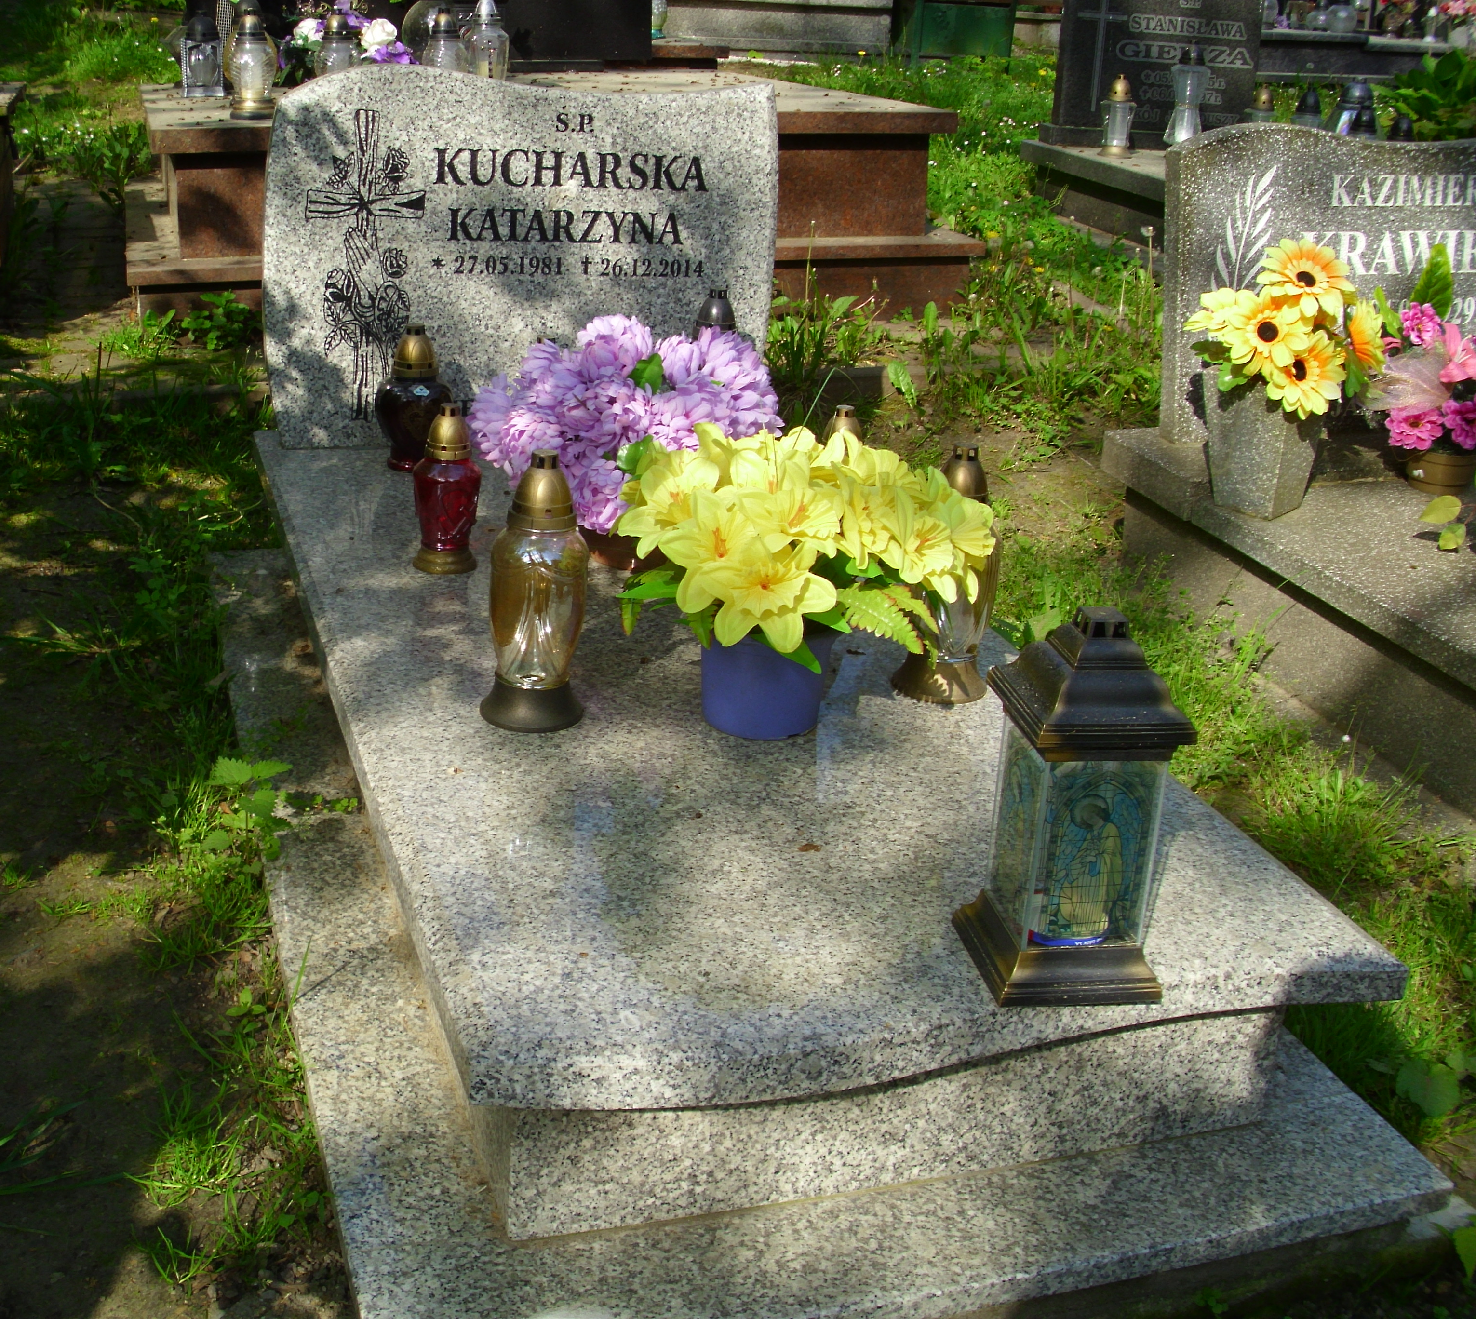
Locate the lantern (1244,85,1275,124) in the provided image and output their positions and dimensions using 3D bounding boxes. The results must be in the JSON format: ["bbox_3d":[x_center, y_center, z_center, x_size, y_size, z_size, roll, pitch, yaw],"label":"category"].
[{"bbox_3d":[1.723,-1.778,5.887,0.110,0.250,0.110,-2,22,-13],"label":"lantern"}]

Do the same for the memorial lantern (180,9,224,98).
[{"bbox_3d":[-1.589,-1.796,5.242,0.118,0.235,0.118,-6,22,-17],"label":"memorial lantern"}]

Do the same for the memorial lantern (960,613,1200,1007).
[{"bbox_3d":[0.267,0.105,1.393,0.137,0.298,0.137,0,20,-9],"label":"memorial lantern"}]

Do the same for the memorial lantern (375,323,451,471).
[{"bbox_3d":[-0.520,-0.424,2.860,0.125,0.225,0.125,-3,22,-19],"label":"memorial lantern"}]

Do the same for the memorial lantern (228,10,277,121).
[{"bbox_3d":[-1.233,-1.502,4.500,0.120,0.263,0.120,-6,22,-18],"label":"memorial lantern"}]

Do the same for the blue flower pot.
[{"bbox_3d":[0.029,0.011,1.985,0.155,0.117,0.155,4,21,-1],"label":"blue flower pot"}]

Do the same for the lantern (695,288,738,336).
[{"bbox_3d":[-0.035,-0.464,2.950,0.102,0.299,0.102,-4,21,-19],"label":"lantern"}]

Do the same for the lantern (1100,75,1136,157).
[{"bbox_3d":[1.126,-1.605,5.250,0.100,0.229,0.100,-6,22,-18],"label":"lantern"}]

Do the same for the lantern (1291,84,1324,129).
[{"bbox_3d":[1.639,-1.524,5.100,0.097,0.231,0.097,-6,22,-18],"label":"lantern"}]

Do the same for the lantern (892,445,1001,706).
[{"bbox_3d":[0.236,-0.099,1.973,0.107,0.279,0.107,3,20,-1],"label":"lantern"}]

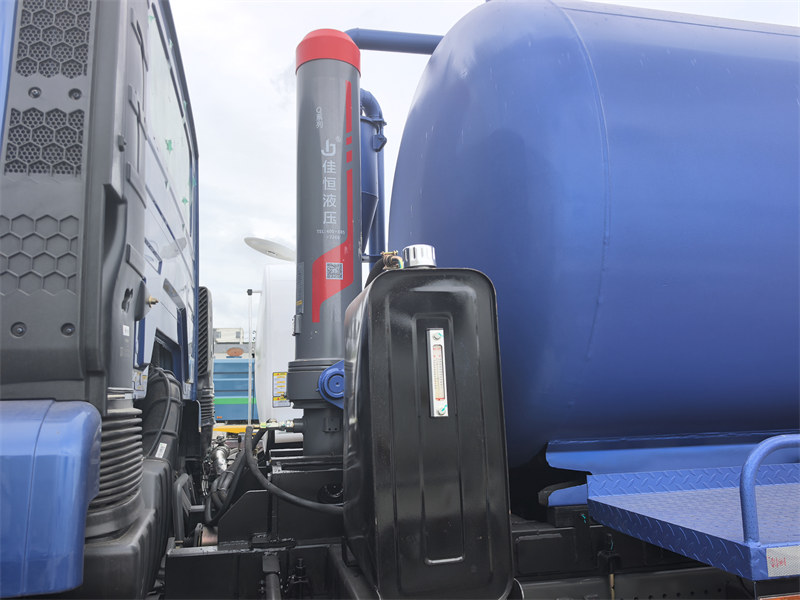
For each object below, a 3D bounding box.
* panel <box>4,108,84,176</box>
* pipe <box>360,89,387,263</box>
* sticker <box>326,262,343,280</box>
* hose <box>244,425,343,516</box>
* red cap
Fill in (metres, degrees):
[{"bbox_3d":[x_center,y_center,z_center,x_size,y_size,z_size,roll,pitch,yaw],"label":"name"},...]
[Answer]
[{"bbox_3d":[-0.610,-0.270,1.074,0.121,0.126,0.020,0,-15,-9],"label":"panel"},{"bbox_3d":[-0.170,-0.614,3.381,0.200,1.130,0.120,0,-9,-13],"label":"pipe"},{"bbox_3d":[-0.231,-0.101,2.204,0.059,0.059,0.004,1,-9,-15],"label":"sticker"},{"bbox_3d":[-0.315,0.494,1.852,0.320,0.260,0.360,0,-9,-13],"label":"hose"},{"bbox_3d":[-0.280,-0.959,2.458,0.249,0.167,0.249,-1,-9,0],"label":"red cap"}]

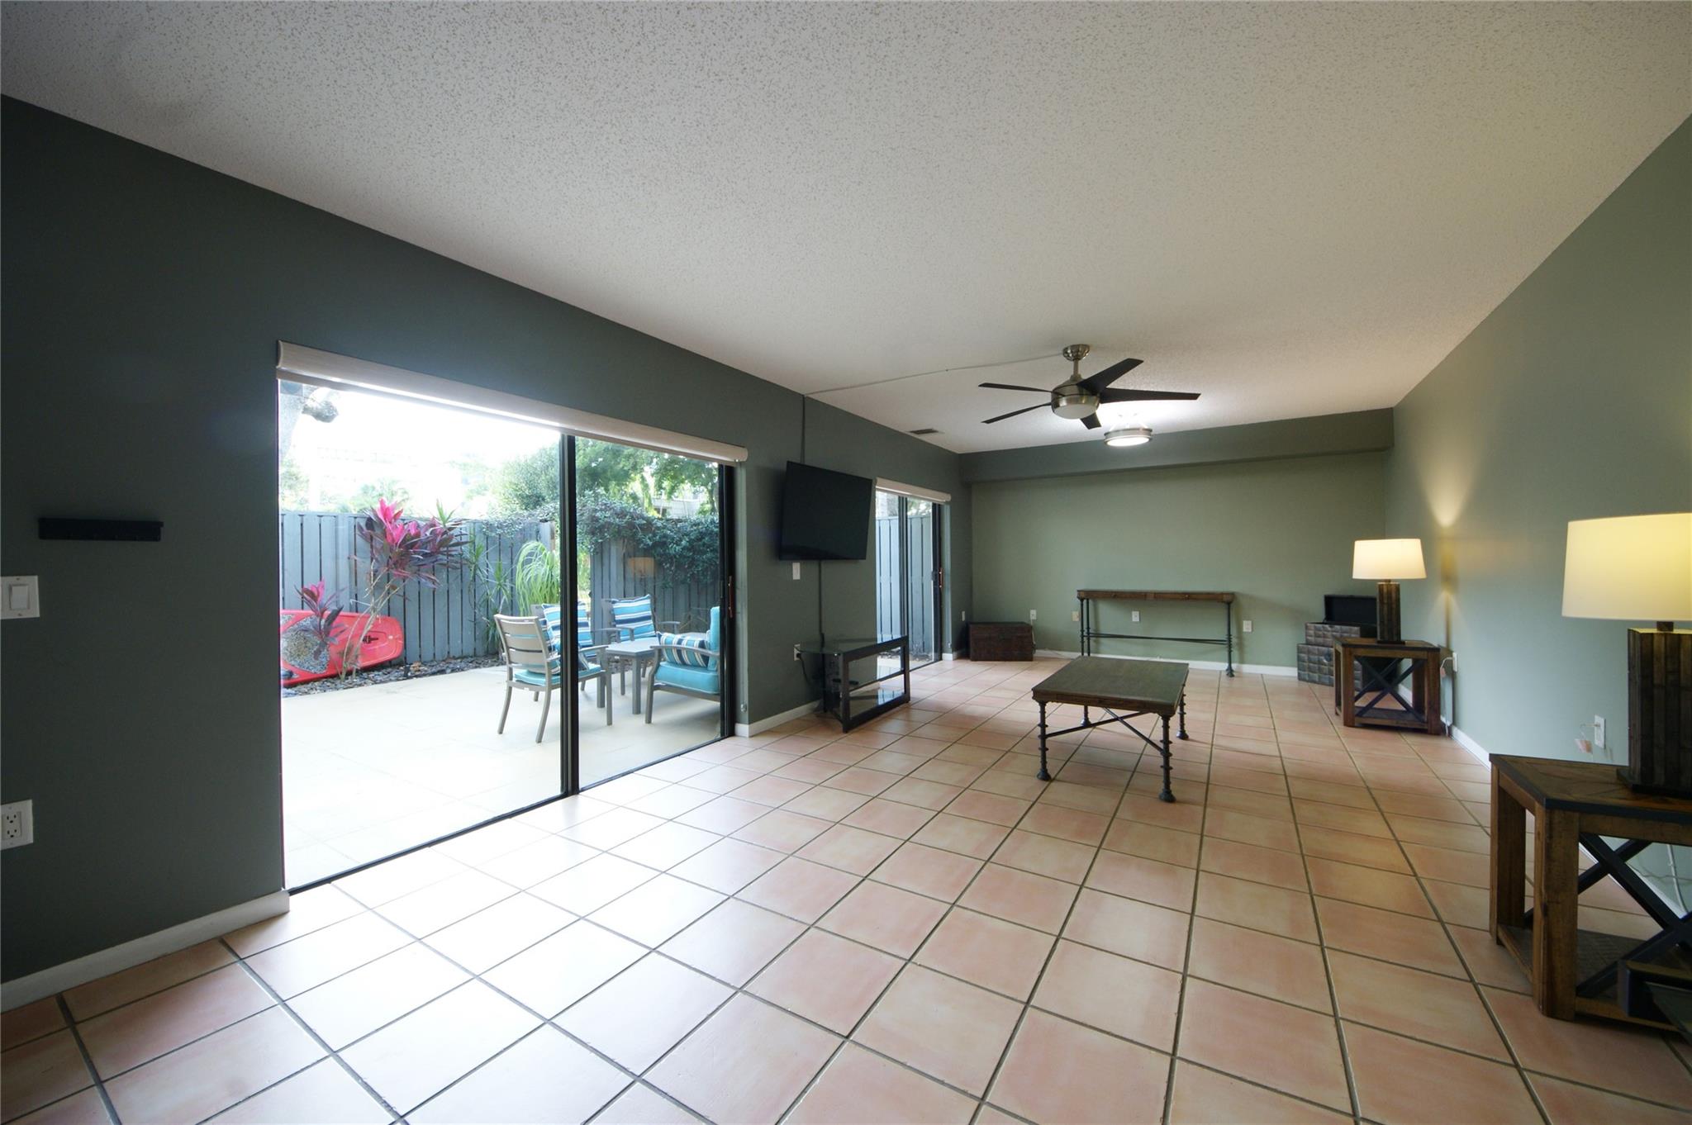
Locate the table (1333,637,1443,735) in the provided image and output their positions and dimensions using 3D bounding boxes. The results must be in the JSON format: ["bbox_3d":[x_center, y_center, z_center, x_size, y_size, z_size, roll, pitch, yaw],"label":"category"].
[{"bbox_3d":[3.800,0.858,3.985,0.490,0.576,0.360,0,0,34],"label":"table"}]

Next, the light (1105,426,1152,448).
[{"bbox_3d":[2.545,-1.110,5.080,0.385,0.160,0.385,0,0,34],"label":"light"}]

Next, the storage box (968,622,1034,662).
[{"bbox_3d":[1.831,0.946,6.760,0.710,0.415,0.420,0,0,6],"label":"storage box"}]

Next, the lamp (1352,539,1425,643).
[{"bbox_3d":[3.880,0.203,4.030,0.380,0.735,0.370,0,0,34],"label":"lamp"}]

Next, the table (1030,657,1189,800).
[{"bbox_3d":[1.639,0.922,3.387,0.670,0.479,1.240,0,0,34],"label":"table"}]

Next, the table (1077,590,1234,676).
[{"bbox_3d":[3.344,0.735,6.150,1.460,0.820,0.370,0,0,31],"label":"table"}]

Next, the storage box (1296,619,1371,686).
[{"bbox_3d":[4.675,0.861,5.285,0.480,0.550,0.500,0,0,-26],"label":"storage box"}]

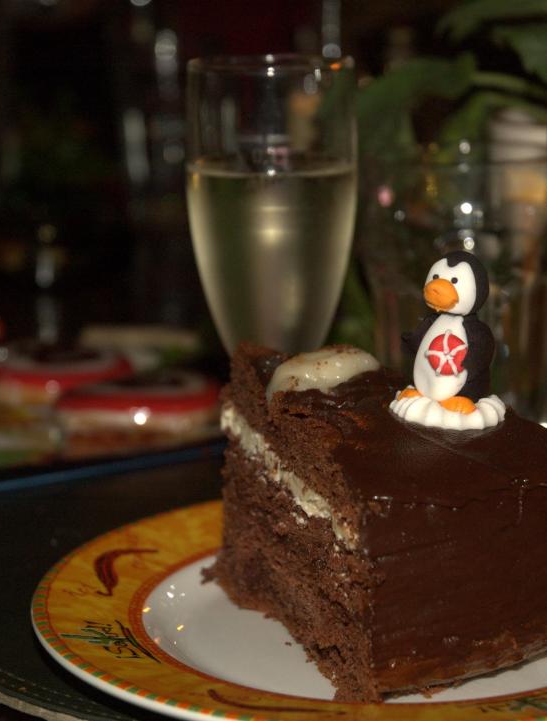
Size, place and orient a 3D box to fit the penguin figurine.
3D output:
[{"bbox_3d":[0.048,-0.010,0.606,0.027,0.045,0.023,8,16,32],"label":"penguin figurine"}]

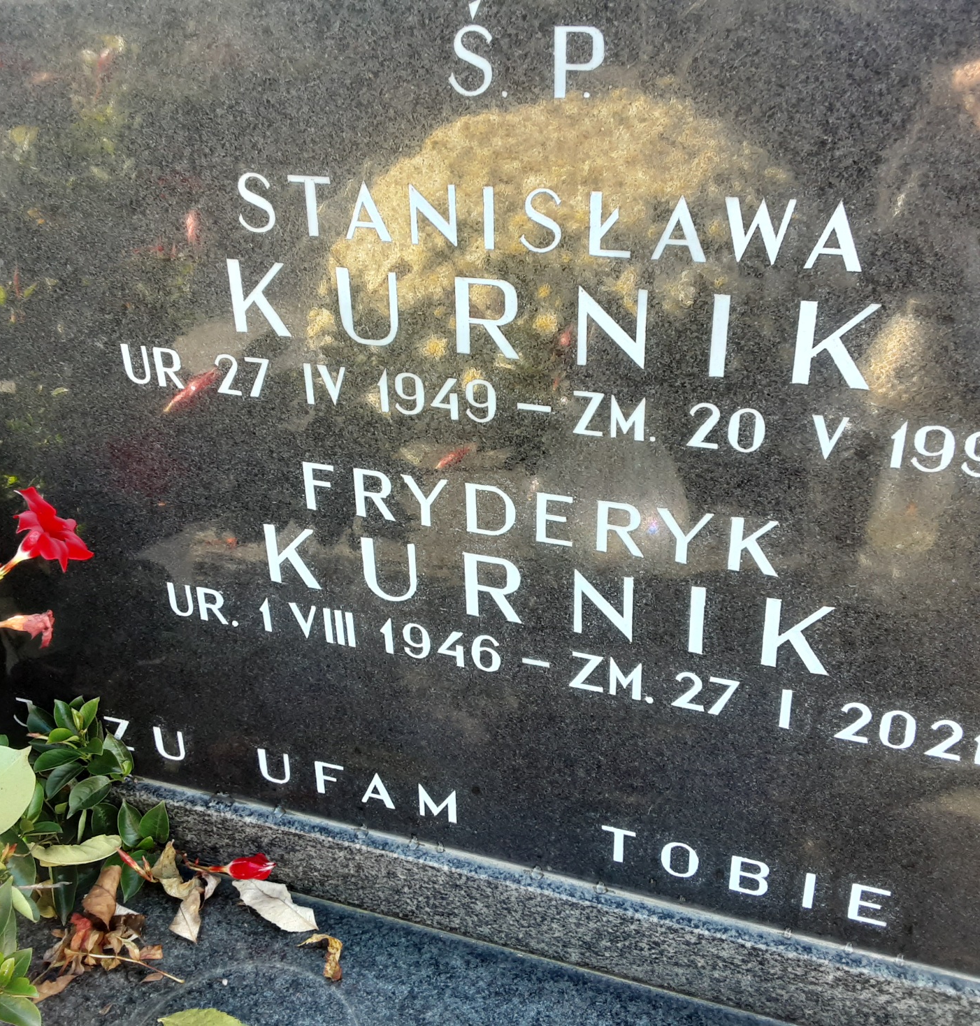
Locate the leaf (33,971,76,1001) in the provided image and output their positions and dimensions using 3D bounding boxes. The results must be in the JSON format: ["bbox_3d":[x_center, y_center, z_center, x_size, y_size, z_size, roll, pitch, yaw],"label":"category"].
[{"bbox_3d":[-0.302,0.329,0.766,0.031,0.007,0.014,-27,39,-32],"label":"leaf"}]

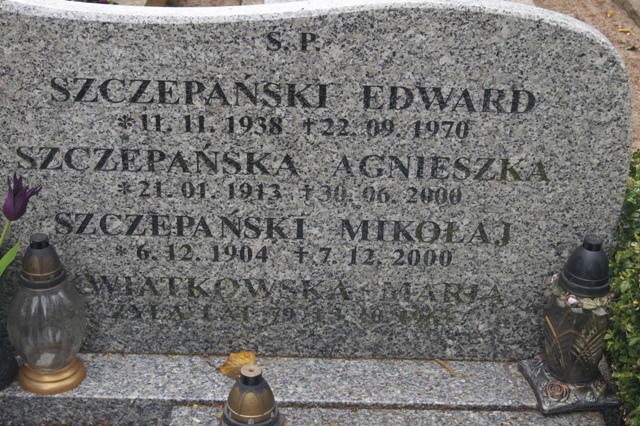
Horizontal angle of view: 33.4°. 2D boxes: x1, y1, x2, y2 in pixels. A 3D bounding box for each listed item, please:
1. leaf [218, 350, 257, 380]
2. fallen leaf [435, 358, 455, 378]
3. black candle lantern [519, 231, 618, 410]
[{"bbox_3d":[-0.145,0.271,1.900,0.065,0.018,0.060,1,29,-1],"label":"leaf"},{"bbox_3d":[0.223,0.276,1.913,0.014,0.008,0.057,-15,33,-27],"label":"fallen leaf"},{"bbox_3d":[0.442,0.172,1.810,0.138,0.300,0.138,-4,29,-9],"label":"black candle lantern"}]

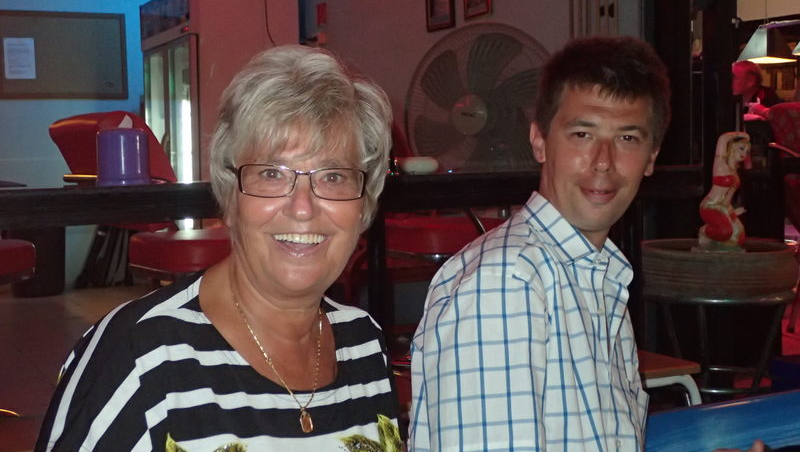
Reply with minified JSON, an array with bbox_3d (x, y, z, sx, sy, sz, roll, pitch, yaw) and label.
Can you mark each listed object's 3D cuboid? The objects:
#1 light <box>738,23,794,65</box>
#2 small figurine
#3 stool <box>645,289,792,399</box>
[{"bbox_3d":[2.765,-1.373,8.000,0.330,0.280,0.330,-4,4,-32],"label":"light"},{"bbox_3d":[0.813,-0.085,2.680,0.130,0.300,0.110,1,5,38],"label":"small figurine"},{"bbox_3d":[0.818,0.511,2.722,0.375,0.700,0.375,-1,4,0],"label":"stool"}]

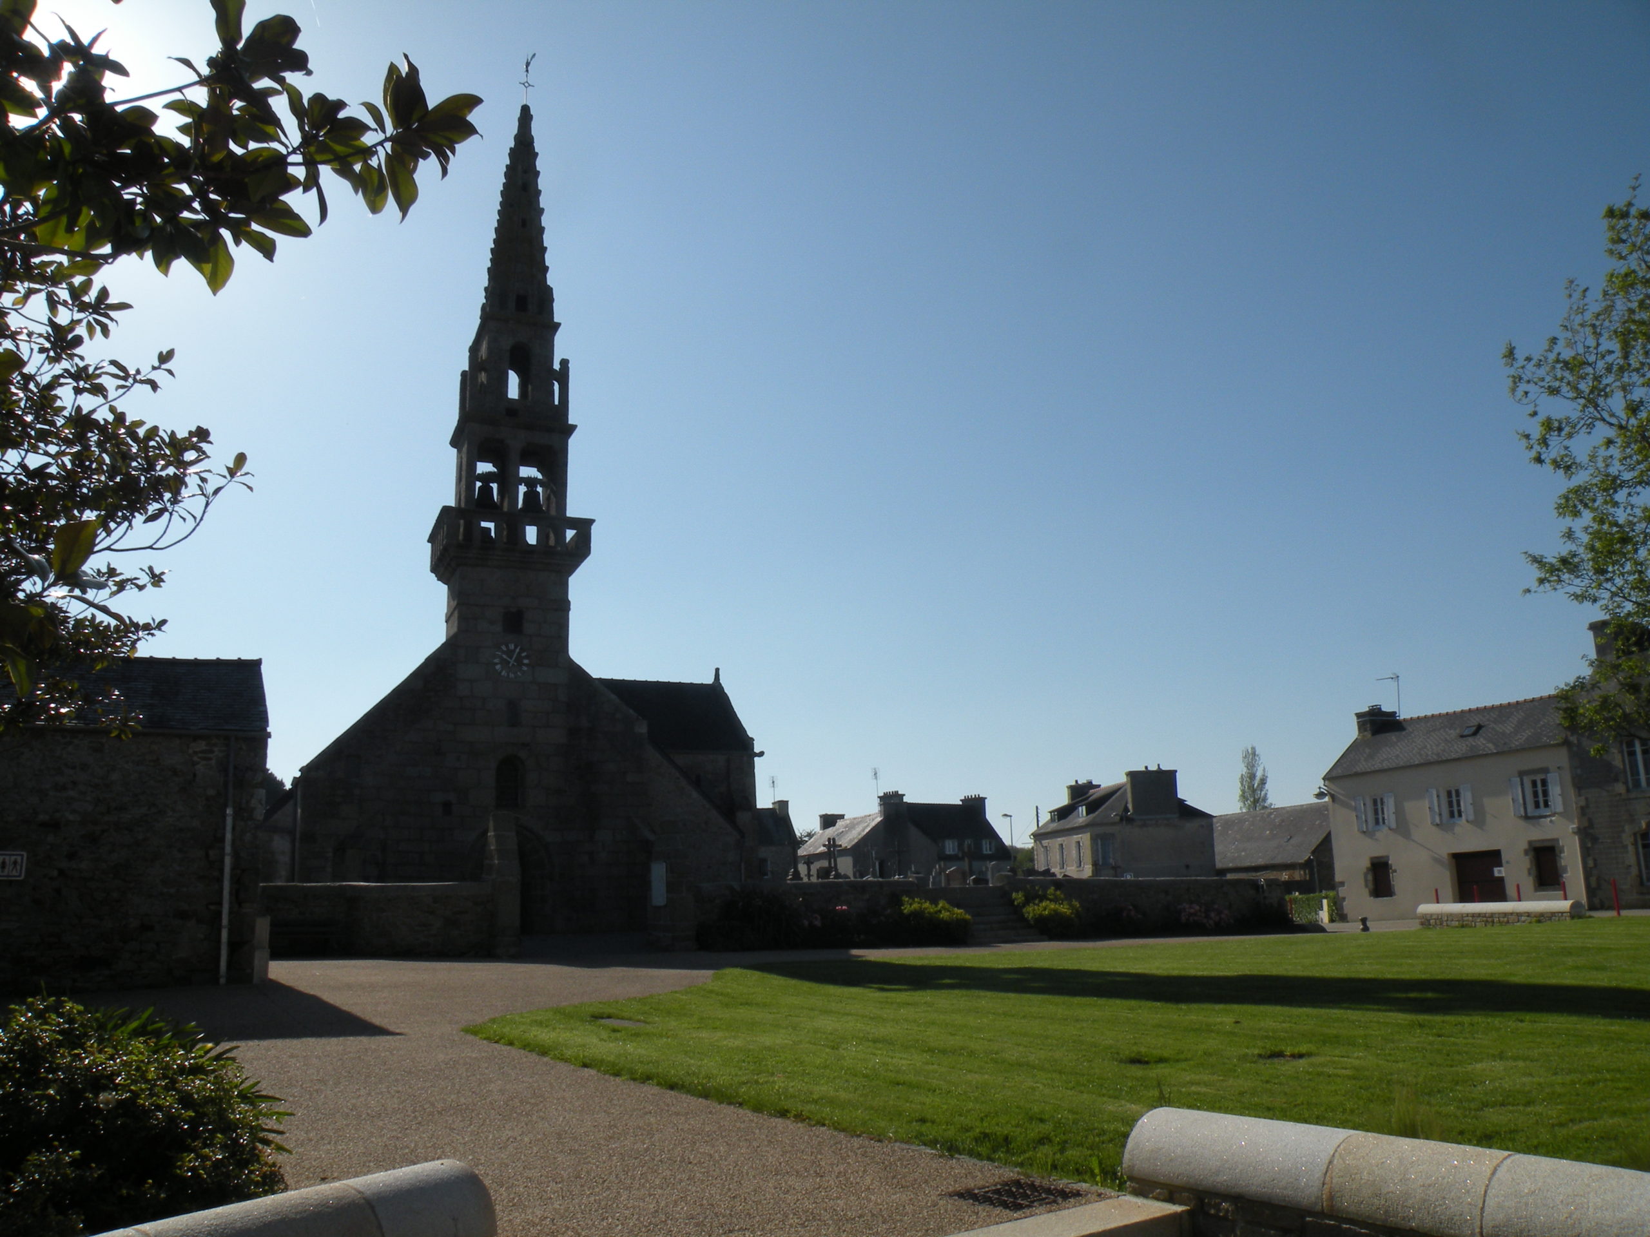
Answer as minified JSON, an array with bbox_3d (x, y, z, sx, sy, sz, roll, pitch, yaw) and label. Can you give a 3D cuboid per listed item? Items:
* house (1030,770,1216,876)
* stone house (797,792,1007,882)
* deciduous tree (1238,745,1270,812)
[{"bbox_3d":[15.352,11.420,67.936,6.700,6.300,9.200,0,-12,-11],"label":"house"},{"bbox_3d":[5.348,16.518,91.026,13.300,7.600,8.000,4,-14,-27],"label":"stone house"},{"bbox_3d":[37.914,17.494,112.614,2.900,13.500,2.900,-6,-13,18],"label":"deciduous tree"}]

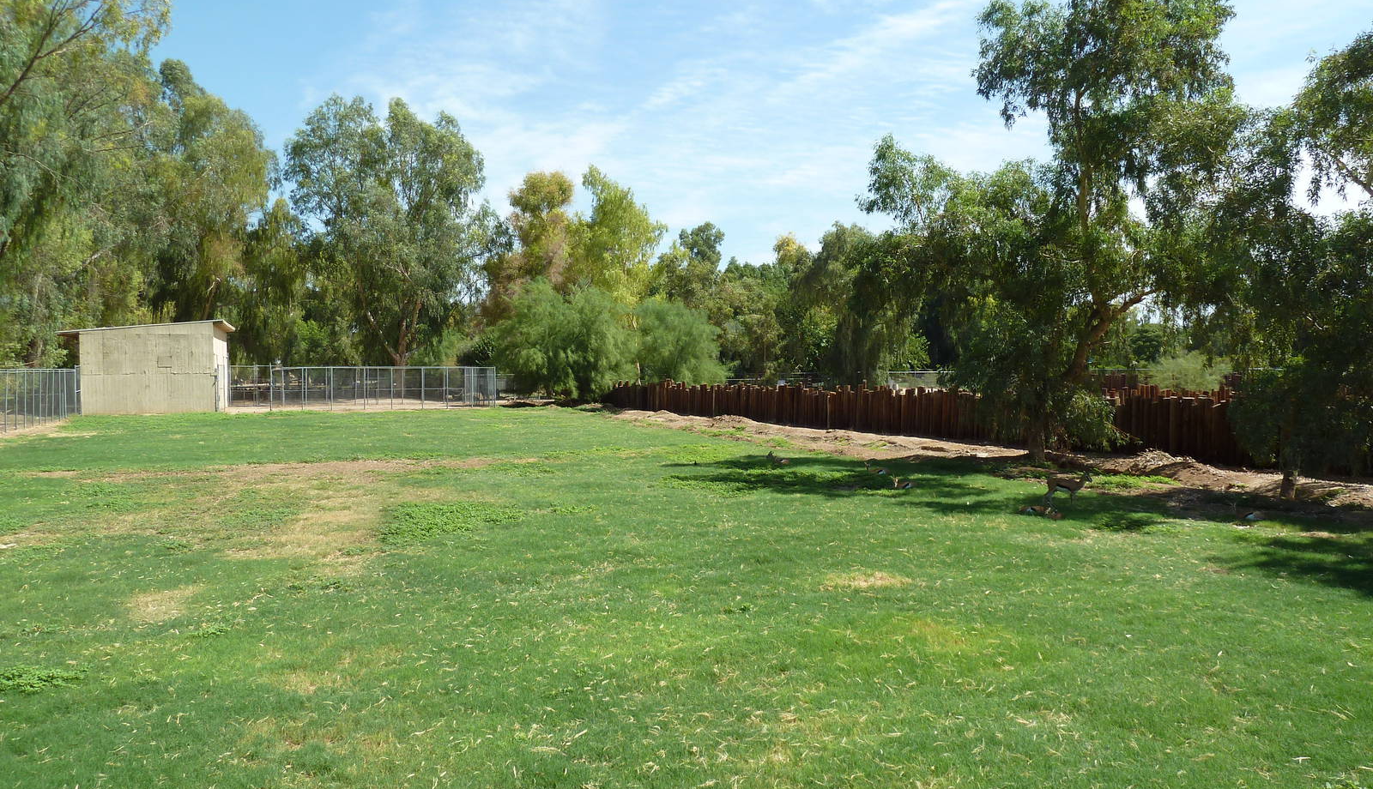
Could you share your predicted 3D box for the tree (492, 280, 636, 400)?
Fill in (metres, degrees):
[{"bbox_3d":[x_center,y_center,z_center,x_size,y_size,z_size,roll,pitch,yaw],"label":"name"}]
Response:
[{"bbox_3d":[-7.308,-3.055,59.000,8.600,7.484,8.000,0,2,0],"label":"tree"}]

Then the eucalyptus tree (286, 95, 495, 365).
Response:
[{"bbox_3d":[-19.706,-9.692,66.000,13.900,20.385,12.500,0,2,0],"label":"eucalyptus tree"}]

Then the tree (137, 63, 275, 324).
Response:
[{"bbox_3d":[-32.772,-11.233,68.000,9.800,23.362,9.500,0,2,0],"label":"tree"}]

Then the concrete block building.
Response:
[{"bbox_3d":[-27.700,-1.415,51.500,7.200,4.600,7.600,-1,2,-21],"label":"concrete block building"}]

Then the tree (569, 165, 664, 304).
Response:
[{"bbox_3d":[-5.243,-8.401,74.000,7.700,17.380,7.500,0,2,0],"label":"tree"}]

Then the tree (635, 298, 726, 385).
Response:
[{"bbox_3d":[-0.381,-2.856,64.000,6.300,6.819,6.200,0,2,0],"label":"tree"}]

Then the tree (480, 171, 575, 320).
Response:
[{"bbox_3d":[-12.404,-8.747,78.000,7.800,17.860,7.500,0,2,0],"label":"tree"}]

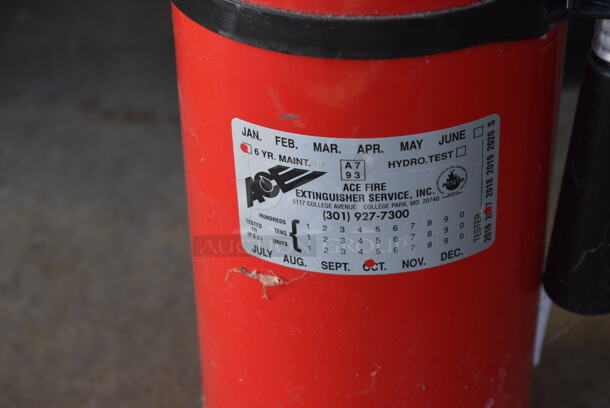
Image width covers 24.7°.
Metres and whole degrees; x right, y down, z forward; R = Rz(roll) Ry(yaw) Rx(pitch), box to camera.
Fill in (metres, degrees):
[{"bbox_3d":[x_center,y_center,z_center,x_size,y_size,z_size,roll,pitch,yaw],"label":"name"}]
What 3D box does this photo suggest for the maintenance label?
[{"bbox_3d":[0.019,-0.003,0.431,0.083,0.051,0.016,-1,35,4],"label":"maintenance label"}]

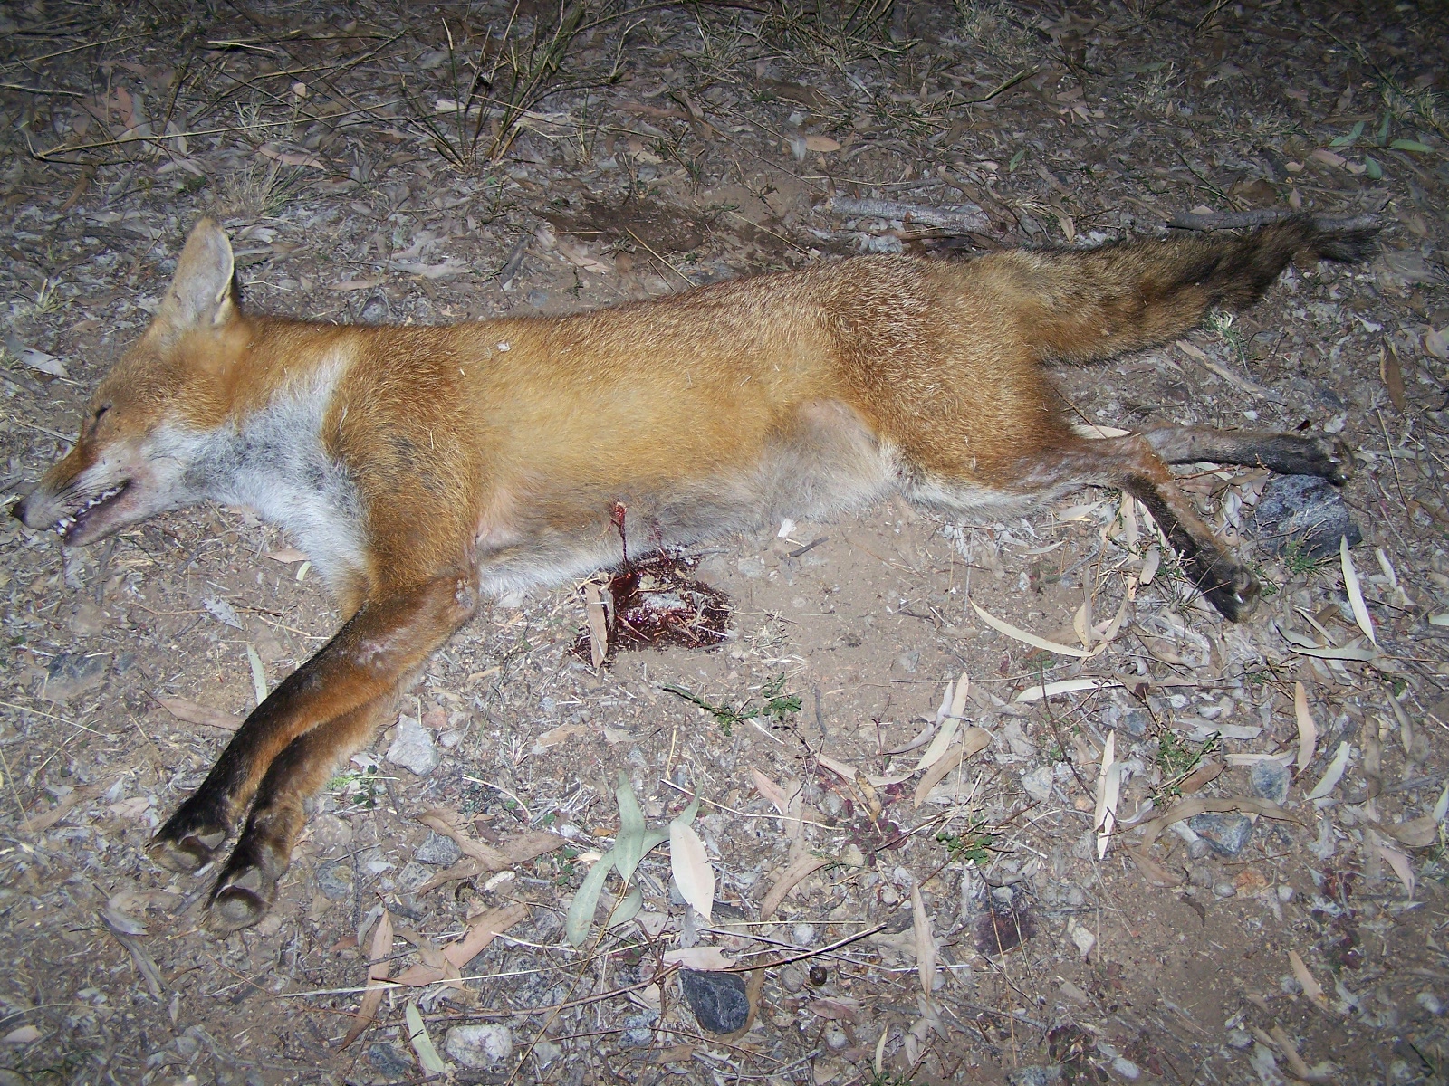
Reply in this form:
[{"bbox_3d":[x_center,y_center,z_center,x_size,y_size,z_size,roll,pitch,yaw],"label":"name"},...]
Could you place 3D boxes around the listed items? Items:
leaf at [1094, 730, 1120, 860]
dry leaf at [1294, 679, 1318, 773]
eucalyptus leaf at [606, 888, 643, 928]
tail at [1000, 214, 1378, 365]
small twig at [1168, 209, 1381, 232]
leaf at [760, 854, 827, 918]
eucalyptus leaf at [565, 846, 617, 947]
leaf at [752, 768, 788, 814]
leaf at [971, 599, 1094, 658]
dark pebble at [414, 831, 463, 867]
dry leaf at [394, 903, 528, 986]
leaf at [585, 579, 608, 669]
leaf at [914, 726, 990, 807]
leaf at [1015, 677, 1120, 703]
[{"bbox_3d":[0.238,0.155,0.987,0.013,0.010,0.095,11,51,9],"label":"leaf"},{"bbox_3d":[0.385,0.123,1.051,0.013,0.012,0.078,11,50,9],"label":"dry leaf"},{"bbox_3d":[-0.056,0.216,0.943,0.014,0.009,0.040,21,53,16],"label":"eucalyptus leaf"},{"bbox_3d":[0.339,-0.185,1.175,0.330,0.068,0.088,-17,56,-12],"label":"tail"},{"bbox_3d":[0.468,-0.277,1.352,0.185,0.013,0.015,-1,50,-1],"label":"small twig"},{"bbox_3d":[0.038,0.203,0.949,0.014,0.009,0.058,36,59,27],"label":"leaf"},{"bbox_3d":[-0.079,0.205,0.945,0.016,0.009,0.076,14,51,11],"label":"eucalyptus leaf"},{"bbox_3d":[0.030,0.158,1.022,0.011,0.010,0.043,-30,55,-24],"label":"leaf"},{"bbox_3d":[0.204,0.062,1.071,0.091,0.010,0.014,25,54,20],"label":"leaf"},{"bbox_3d":[-0.171,0.183,0.949,0.028,0.015,0.019,0,54,0],"label":"dark pebble"},{"bbox_3d":[-0.152,0.231,0.916,0.087,0.010,0.020,-27,58,-18],"label":"dry leaf"},{"bbox_3d":[-0.086,0.054,1.047,0.013,0.006,0.067,-6,54,-4],"label":"leaf"},{"bbox_3d":[0.140,0.140,1.006,0.074,0.010,0.017,-35,58,-25],"label":"leaf"},{"bbox_3d":[0.224,0.095,1.038,0.073,0.009,0.012,-8,51,-7],"label":"leaf"}]

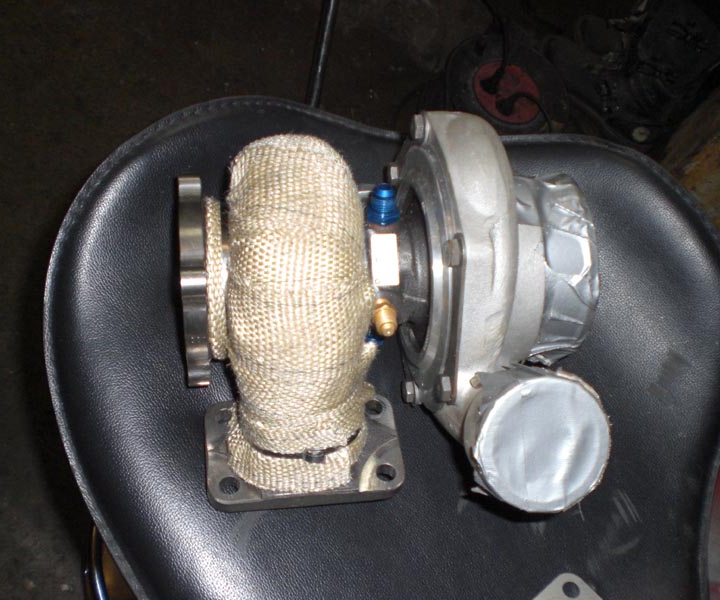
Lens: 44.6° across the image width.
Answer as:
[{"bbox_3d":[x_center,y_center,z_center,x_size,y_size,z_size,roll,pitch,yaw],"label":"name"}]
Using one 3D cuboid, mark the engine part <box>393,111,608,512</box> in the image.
[{"bbox_3d":[0.070,0.000,0.461,0.092,0.177,0.196,-2,49,-10],"label":"engine part"}]

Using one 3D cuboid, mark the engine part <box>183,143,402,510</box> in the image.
[{"bbox_3d":[-0.031,0.002,0.453,0.116,0.172,0.146,-2,49,-10],"label":"engine part"}]

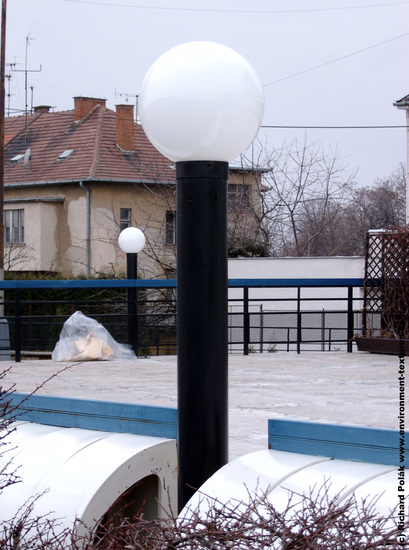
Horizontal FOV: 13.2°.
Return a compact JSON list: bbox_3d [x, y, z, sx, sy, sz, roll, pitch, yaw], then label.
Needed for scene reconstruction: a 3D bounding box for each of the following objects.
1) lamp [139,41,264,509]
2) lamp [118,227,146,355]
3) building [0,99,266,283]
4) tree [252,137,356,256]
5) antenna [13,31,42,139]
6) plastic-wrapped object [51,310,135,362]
[{"bbox_3d":[-0.006,0.190,5.600,0.400,1.860,0.400,0,0,0],"label":"lamp"},{"bbox_3d":[-1.054,0.247,25.800,0.400,1.900,0.400,0,0,0],"label":"lamp"},{"bbox_3d":[-5.200,-3.600,91.500,10.500,11.200,13.000,0,0,-38],"label":"building"},{"bbox_3d":[3.600,-1.550,64.000,3.750,7.100,3.600,0,0,0],"label":"tree"},{"bbox_3d":[-9.378,-9.988,94.000,1.600,5.500,0.900,0,0,0],"label":"antenna"},{"bbox_3d":[-1.578,0.856,25.100,1.150,0.700,0.750,0,0,0],"label":"plastic-wrapped object"}]

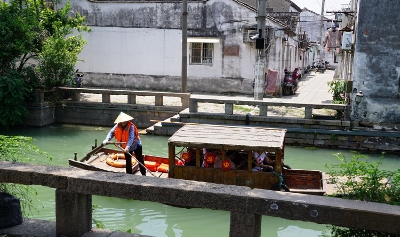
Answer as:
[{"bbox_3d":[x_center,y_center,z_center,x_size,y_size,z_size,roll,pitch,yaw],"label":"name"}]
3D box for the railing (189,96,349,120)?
[{"bbox_3d":[2.052,-0.309,14.448,4.860,0.500,0.270,3,12,14],"label":"railing"}]

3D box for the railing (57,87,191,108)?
[{"bbox_3d":[-2.719,-0.773,16.516,4.960,0.500,0.270,3,12,13],"label":"railing"}]

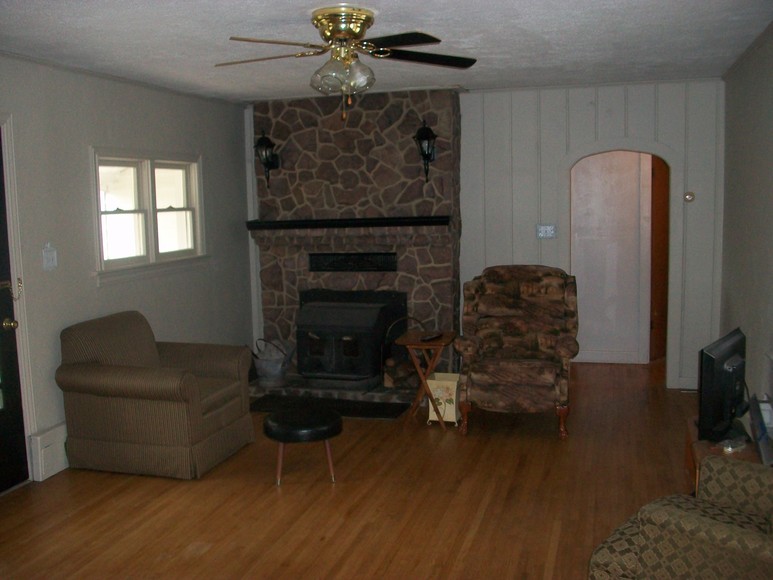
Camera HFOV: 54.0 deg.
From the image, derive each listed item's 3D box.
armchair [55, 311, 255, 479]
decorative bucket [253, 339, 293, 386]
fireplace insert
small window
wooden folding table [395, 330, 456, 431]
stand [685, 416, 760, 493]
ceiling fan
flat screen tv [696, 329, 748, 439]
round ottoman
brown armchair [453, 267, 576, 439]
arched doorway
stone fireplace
[{"bbox_3d":[-1.434,0.611,4.831,0.920,0.880,0.800,0,7,17],"label":"armchair"},{"bbox_3d":[-0.948,0.596,6.334,0.310,0.350,0.300,0,7,17],"label":"decorative bucket"},{"bbox_3d":[-0.334,0.402,6.252,0.880,0.720,0.460,0,7,17],"label":"fireplace insert"},{"bbox_3d":[-1.709,-0.605,5.663,0.110,0.825,1.360,0,7,17],"label":"small window"},{"bbox_3d":[0.302,0.633,5.333,0.420,0.620,0.460,0,7,17],"label":"wooden folding table"},{"bbox_3d":[1.635,0.908,3.548,0.420,0.420,0.760,1,7,18],"label":"stand"},{"bbox_3d":[-0.197,-1.039,3.503,1.280,0.480,1.280,0,7,17],"label":"ceiling fan"},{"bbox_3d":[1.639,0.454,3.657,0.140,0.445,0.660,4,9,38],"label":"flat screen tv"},{"bbox_3d":[-0.474,0.897,4.401,0.450,0.360,0.450,-2,7,0],"label":"round ottoman"},{"bbox_3d":[0.945,0.384,5.329,0.810,1.080,0.880,0,7,15],"label":"brown armchair"},{"bbox_3d":[1.882,-0.147,6.179,0.750,1.880,0.150,0,7,17],"label":"arched doorway"},{"bbox_3d":[-0.258,-0.438,6.469,1.740,2.340,0.500,0,7,17],"label":"stone fireplace"}]

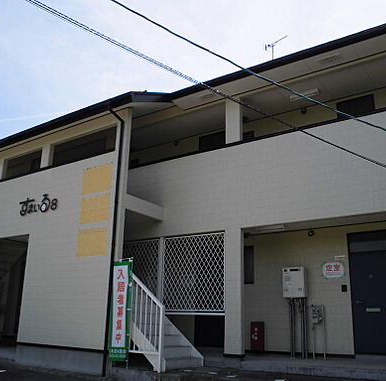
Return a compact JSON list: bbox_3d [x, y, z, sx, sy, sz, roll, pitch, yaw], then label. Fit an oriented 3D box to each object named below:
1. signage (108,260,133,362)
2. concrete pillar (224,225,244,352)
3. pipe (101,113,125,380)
[{"bbox_3d":[-1.342,2.232,7.977,0.482,1.803,0.030,-10,-19,33],"label":"signage"},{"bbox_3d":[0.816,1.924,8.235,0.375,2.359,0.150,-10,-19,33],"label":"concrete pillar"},{"bbox_3d":[-1.716,0.860,8.434,0.080,5.250,0.460,-10,-19,33],"label":"pipe"}]

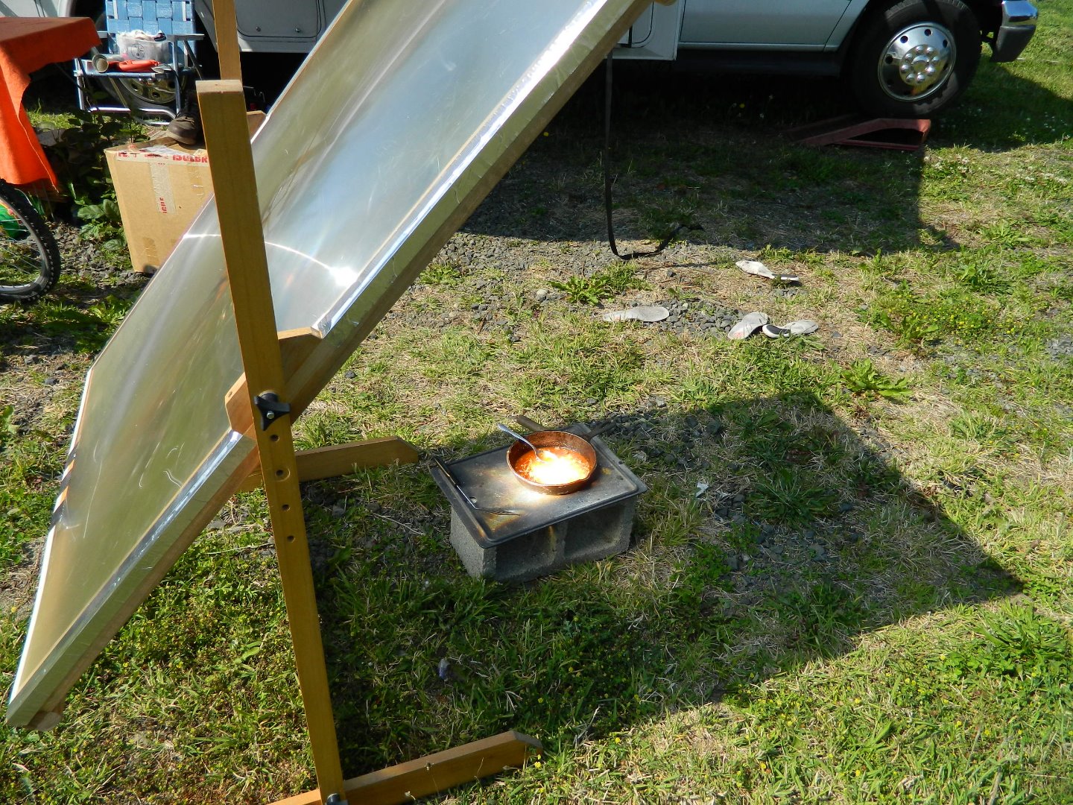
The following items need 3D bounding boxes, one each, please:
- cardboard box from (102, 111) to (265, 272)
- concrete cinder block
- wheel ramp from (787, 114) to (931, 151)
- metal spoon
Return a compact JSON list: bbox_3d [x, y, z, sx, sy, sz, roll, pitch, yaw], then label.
[{"bbox_3d":[-1.373,-0.836,3.244,0.550,0.490,0.400,5,34,4],"label":"cardboard box"},{"bbox_3d":[0.014,0.286,1.895,0.395,0.190,0.193,-14,37,-23],"label":"concrete cinder block"},{"bbox_3d":[2.126,-1.837,5.141,0.803,0.200,0.270,6,34,6],"label":"wheel ramp"},{"bbox_3d":[-0.023,0.104,1.917,0.191,0.028,0.040,34,43,19],"label":"metal spoon"}]

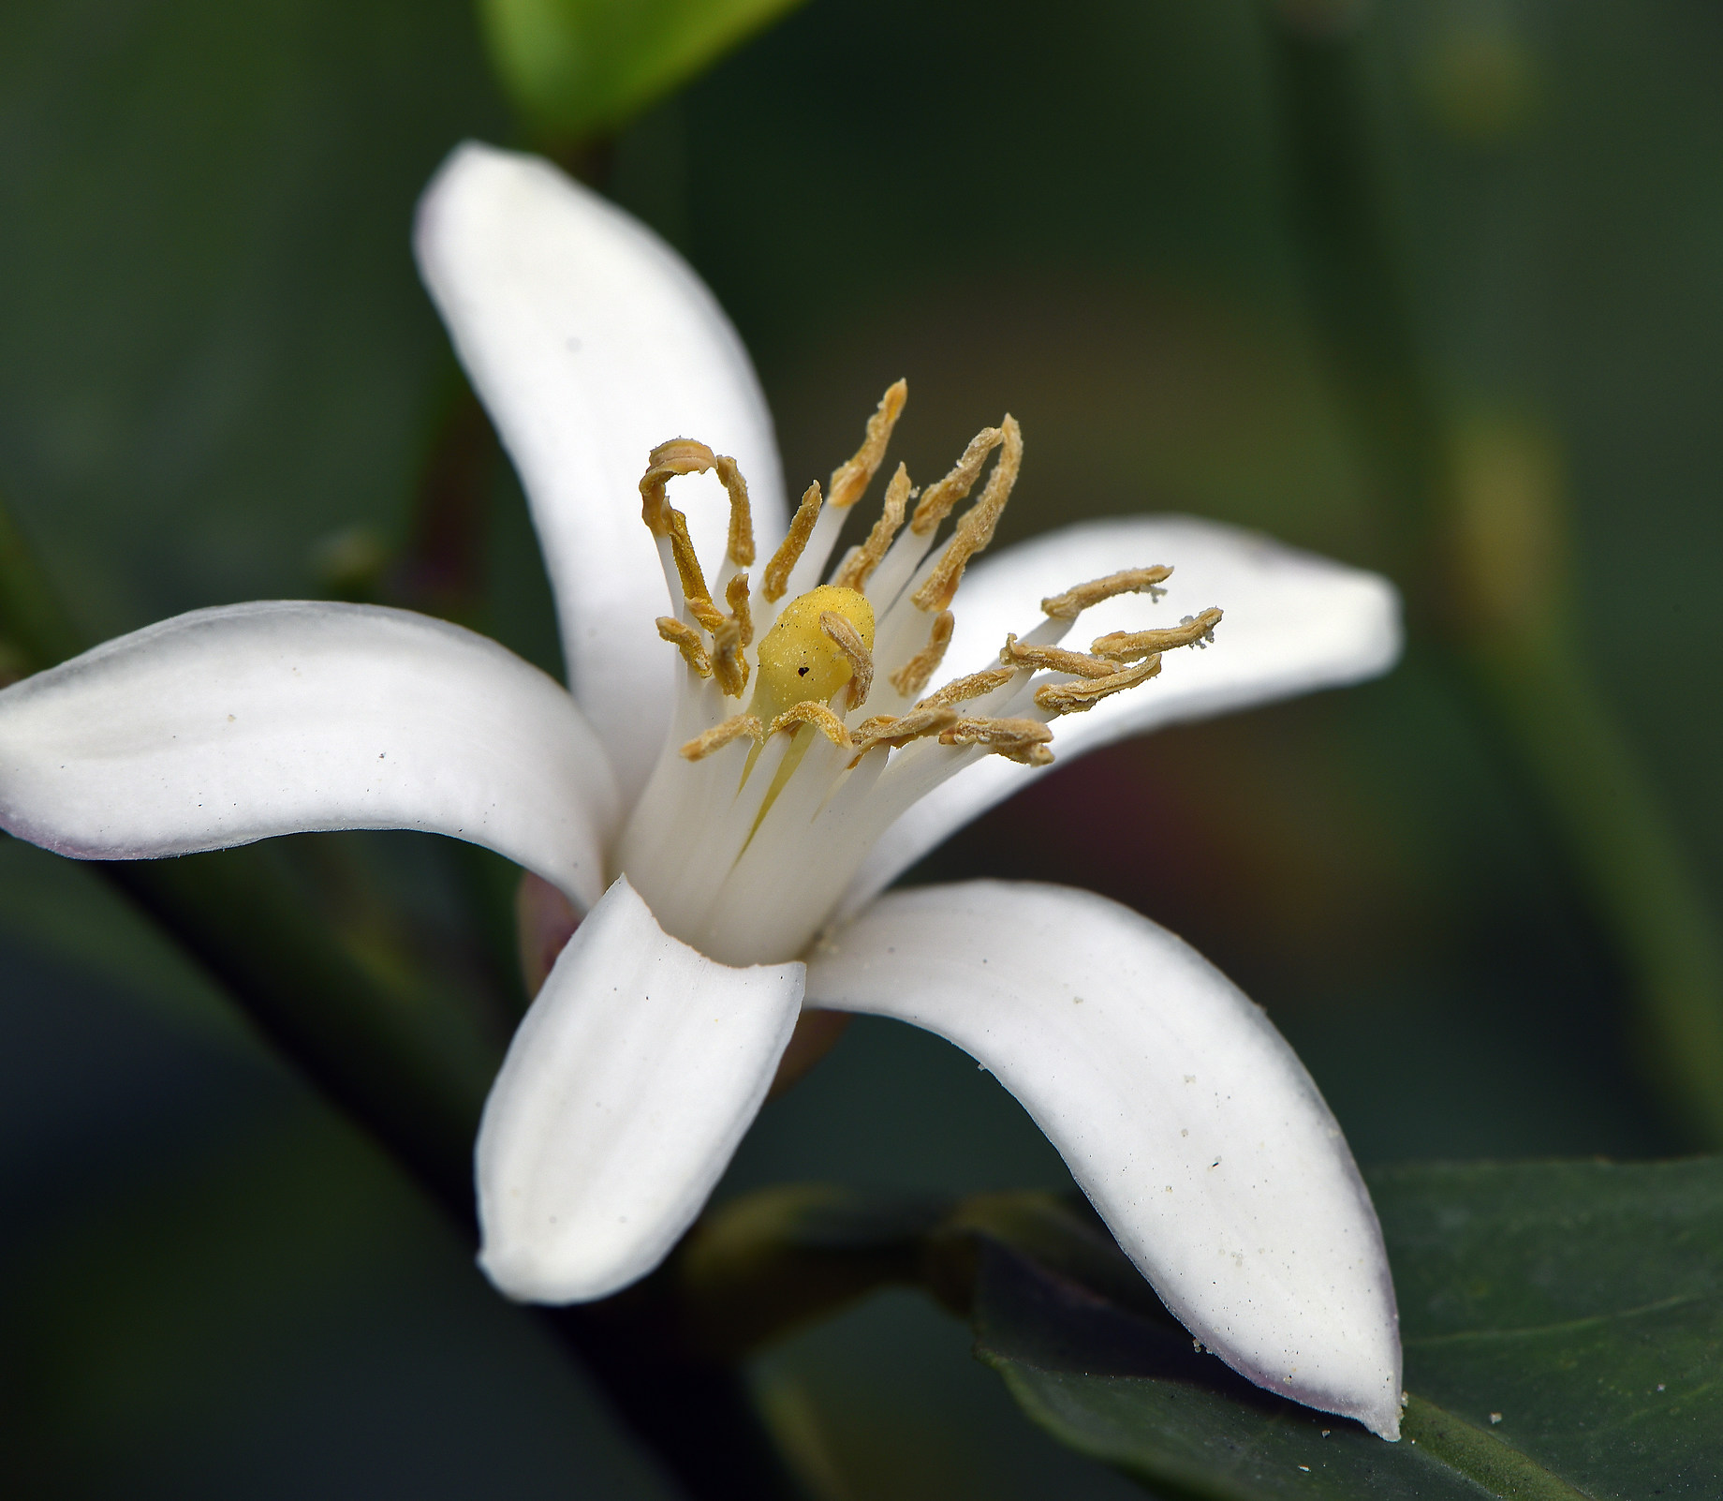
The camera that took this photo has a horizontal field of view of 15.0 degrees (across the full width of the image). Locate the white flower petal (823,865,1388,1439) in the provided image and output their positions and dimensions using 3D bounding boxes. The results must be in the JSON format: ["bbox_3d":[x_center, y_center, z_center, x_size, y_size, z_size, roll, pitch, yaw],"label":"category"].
[{"bbox_3d":[0.007,0.009,0.168,0.007,0.004,0.021,-33,66,-23],"label":"white flower petal"}]

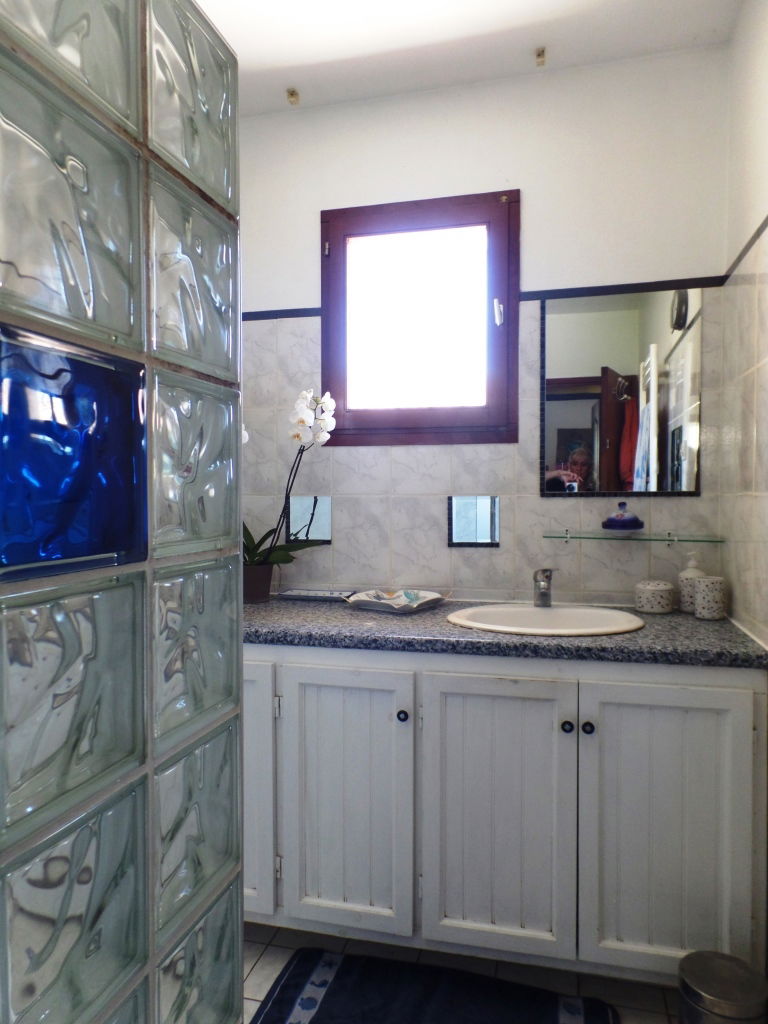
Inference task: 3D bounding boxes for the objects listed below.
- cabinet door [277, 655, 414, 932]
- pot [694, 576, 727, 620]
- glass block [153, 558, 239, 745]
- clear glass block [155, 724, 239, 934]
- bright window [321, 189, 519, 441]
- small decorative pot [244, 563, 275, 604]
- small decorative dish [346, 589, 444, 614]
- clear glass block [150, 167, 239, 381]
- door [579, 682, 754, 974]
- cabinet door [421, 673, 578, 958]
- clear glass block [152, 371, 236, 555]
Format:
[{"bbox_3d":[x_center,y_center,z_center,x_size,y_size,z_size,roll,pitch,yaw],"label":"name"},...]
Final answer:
[{"bbox_3d":[-0.092,0.708,1.700,0.341,0.641,0.021,0,1,14],"label":"cabinet door"},{"bbox_3d":[0.904,0.239,1.889,0.077,0.110,0.077,0,1,14],"label":"pot"},{"bbox_3d":[-0.240,0.149,0.771,0.080,0.190,0.190,0,1,15],"label":"glass block"},{"bbox_3d":[-0.240,0.349,0.775,0.080,0.190,0.190,0,1,15],"label":"clear glass block"},{"bbox_3d":[0.110,-0.612,2.216,0.654,0.784,0.060,0,1,14],"label":"bright window"},{"bbox_3d":[-0.419,0.227,2.183,0.128,0.122,0.128,0,1,0],"label":"small decorative pot"},{"bbox_3d":[0.043,0.272,2.070,0.220,0.036,0.210,1,2,39],"label":"small decorative dish"},{"bbox_3d":[-0.240,-0.251,0.762,0.080,0.190,0.190,0,1,15],"label":"clear glass block"},{"bbox_3d":[0.628,0.705,1.526,0.364,0.638,0.021,0,1,14],"label":"door"},{"bbox_3d":[0.270,0.710,1.612,0.362,0.645,0.021,0,1,14],"label":"cabinet door"},{"bbox_3d":[-0.240,-0.051,0.766,0.080,0.190,0.190,0,1,15],"label":"clear glass block"}]

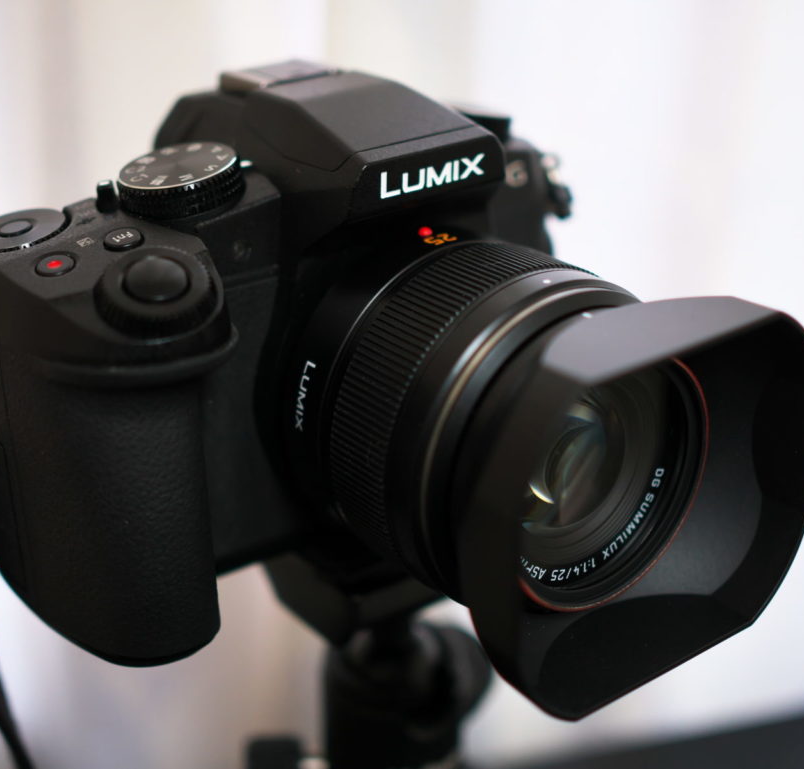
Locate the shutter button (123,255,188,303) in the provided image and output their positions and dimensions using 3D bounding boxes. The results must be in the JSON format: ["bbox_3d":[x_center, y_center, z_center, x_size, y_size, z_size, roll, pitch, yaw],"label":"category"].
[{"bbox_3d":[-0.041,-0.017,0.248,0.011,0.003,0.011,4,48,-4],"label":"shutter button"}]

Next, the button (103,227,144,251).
[{"bbox_3d":[-0.049,-0.026,0.263,0.007,0.001,0.007,-3,33,2],"label":"button"}]

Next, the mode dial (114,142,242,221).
[{"bbox_3d":[-0.041,-0.038,0.276,0.023,0.006,0.023,-6,31,4],"label":"mode dial"}]

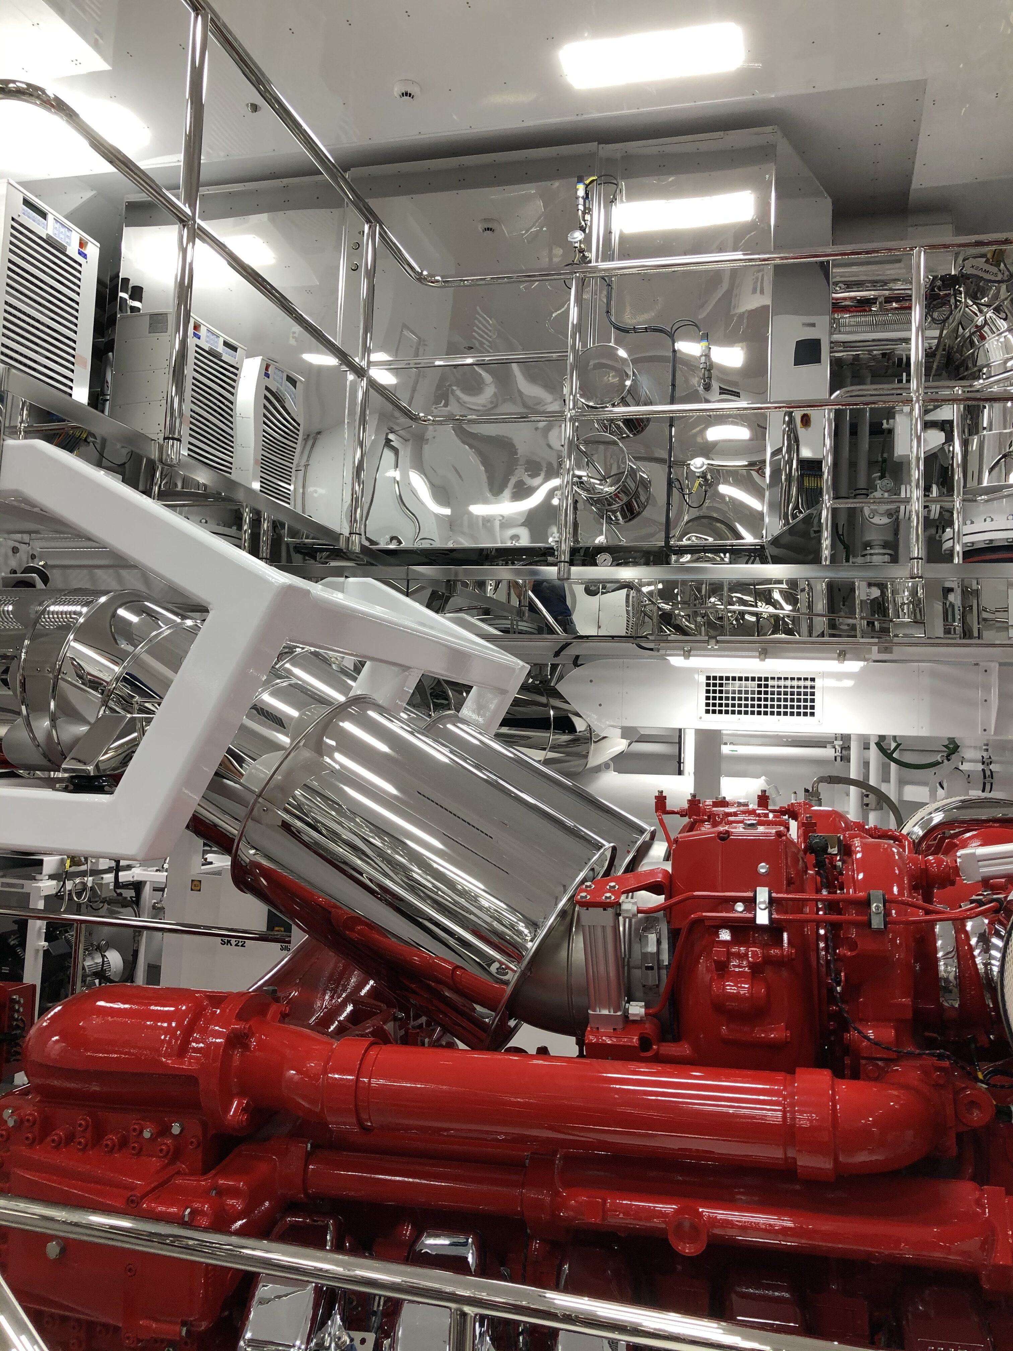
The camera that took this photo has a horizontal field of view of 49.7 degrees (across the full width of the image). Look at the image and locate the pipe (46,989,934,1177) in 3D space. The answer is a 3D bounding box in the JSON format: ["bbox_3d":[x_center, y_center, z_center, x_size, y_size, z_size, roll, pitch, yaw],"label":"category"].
[{"bbox_3d":[-0.107,0.731,2.008,1.660,0.205,0.220,0,-4,13],"label":"pipe"}]

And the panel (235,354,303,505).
[{"bbox_3d":[-1.438,-1.321,6.137,0.380,0.800,0.500,1,-4,15],"label":"panel"}]

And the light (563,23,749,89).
[{"bbox_3d":[0.529,-2.238,3.917,0.630,0.050,0.275,1,-4,15],"label":"light"}]

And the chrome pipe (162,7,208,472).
[{"bbox_3d":[-0.737,-1.016,2.521,0.043,1.110,0.043,1,-4,15],"label":"chrome pipe"}]

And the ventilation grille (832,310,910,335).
[{"bbox_3d":[1.750,-1.713,5.223,0.360,0.115,0.050,1,-4,15],"label":"ventilation grille"}]

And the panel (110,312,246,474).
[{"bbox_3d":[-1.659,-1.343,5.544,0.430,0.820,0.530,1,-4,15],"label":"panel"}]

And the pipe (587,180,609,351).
[{"bbox_3d":[0.367,-1.674,4.461,0.052,0.720,0.052,1,-4,15],"label":"pipe"}]

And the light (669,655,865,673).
[{"bbox_3d":[0.872,-0.040,3.695,0.650,0.065,0.140,1,-4,15],"label":"light"}]

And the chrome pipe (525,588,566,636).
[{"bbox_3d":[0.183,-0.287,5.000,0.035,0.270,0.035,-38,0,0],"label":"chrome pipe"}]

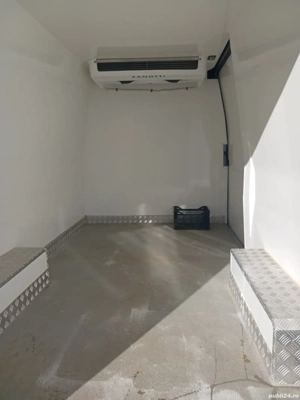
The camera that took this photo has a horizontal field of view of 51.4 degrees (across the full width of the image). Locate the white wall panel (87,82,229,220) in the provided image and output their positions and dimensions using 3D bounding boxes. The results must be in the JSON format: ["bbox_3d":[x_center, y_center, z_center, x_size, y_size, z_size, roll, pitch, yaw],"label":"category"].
[{"bbox_3d":[0.056,-0.603,3.652,1.717,1.645,0.050,1,10,3],"label":"white wall panel"}]

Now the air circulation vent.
[{"bbox_3d":[-0.024,-1.312,3.058,0.991,0.115,0.050,1,10,3],"label":"air circulation vent"}]

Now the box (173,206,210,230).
[{"bbox_3d":[0.487,0.207,3.655,0.397,0.216,0.290,1,10,3],"label":"box"}]

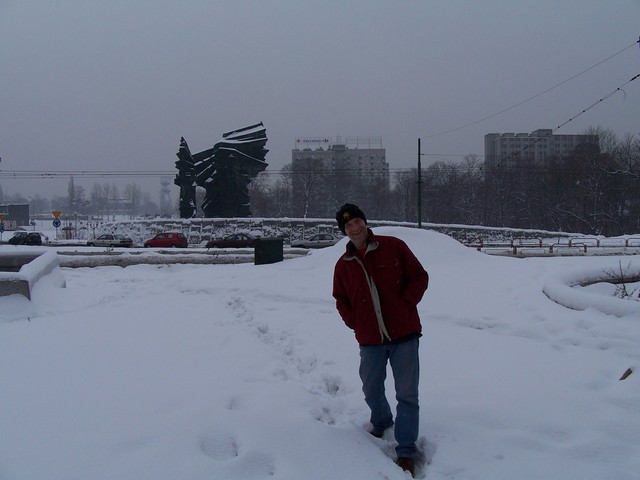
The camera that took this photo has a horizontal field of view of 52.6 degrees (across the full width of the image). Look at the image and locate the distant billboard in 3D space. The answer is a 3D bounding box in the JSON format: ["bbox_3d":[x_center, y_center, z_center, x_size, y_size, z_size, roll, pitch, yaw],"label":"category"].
[{"bbox_3d":[-3.616,-48.968,325.000,18.000,6.000,0.600,0,1,0],"label":"distant billboard"}]

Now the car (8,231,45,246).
[{"bbox_3d":[-30.804,-0.091,67.743,3.600,1.430,1.600,0,1,36],"label":"car"}]

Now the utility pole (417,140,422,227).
[{"bbox_3d":[8.020,-3.624,52.000,0.270,9.000,0.270,0,1,0],"label":"utility pole"}]

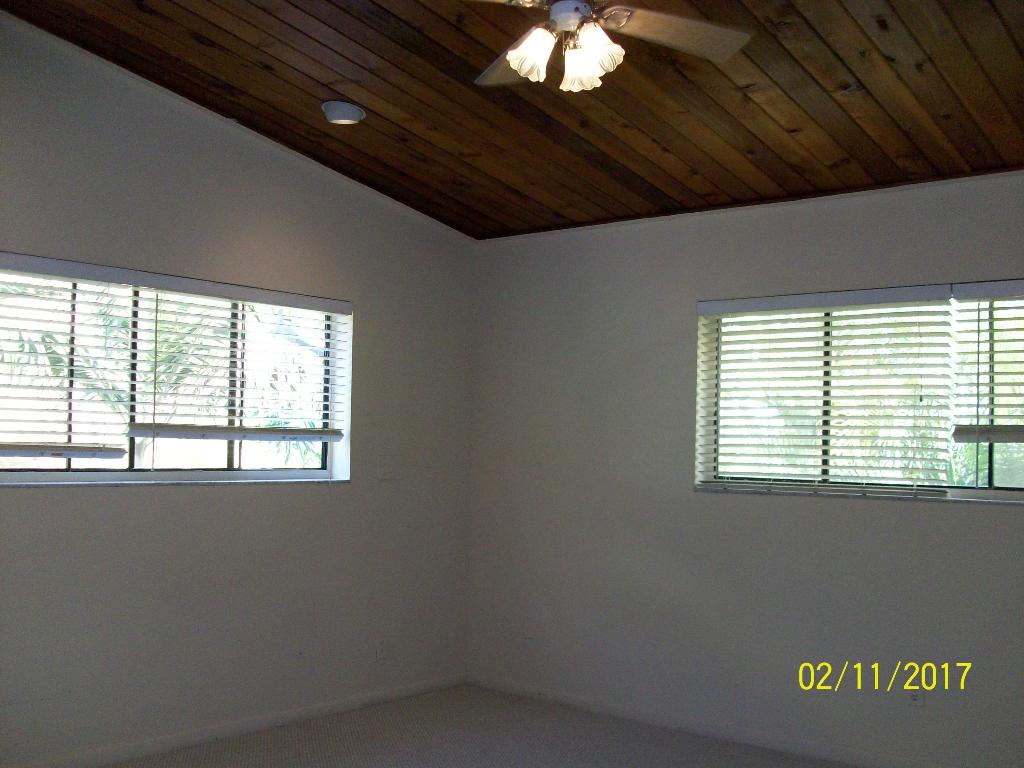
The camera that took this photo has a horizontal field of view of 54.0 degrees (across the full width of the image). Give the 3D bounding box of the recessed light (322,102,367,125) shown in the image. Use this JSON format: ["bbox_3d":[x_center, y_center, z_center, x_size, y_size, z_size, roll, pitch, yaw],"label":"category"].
[{"bbox_3d":[-0.689,-1.086,4.095,0.185,0.060,0.185,6,-9,1],"label":"recessed light"}]

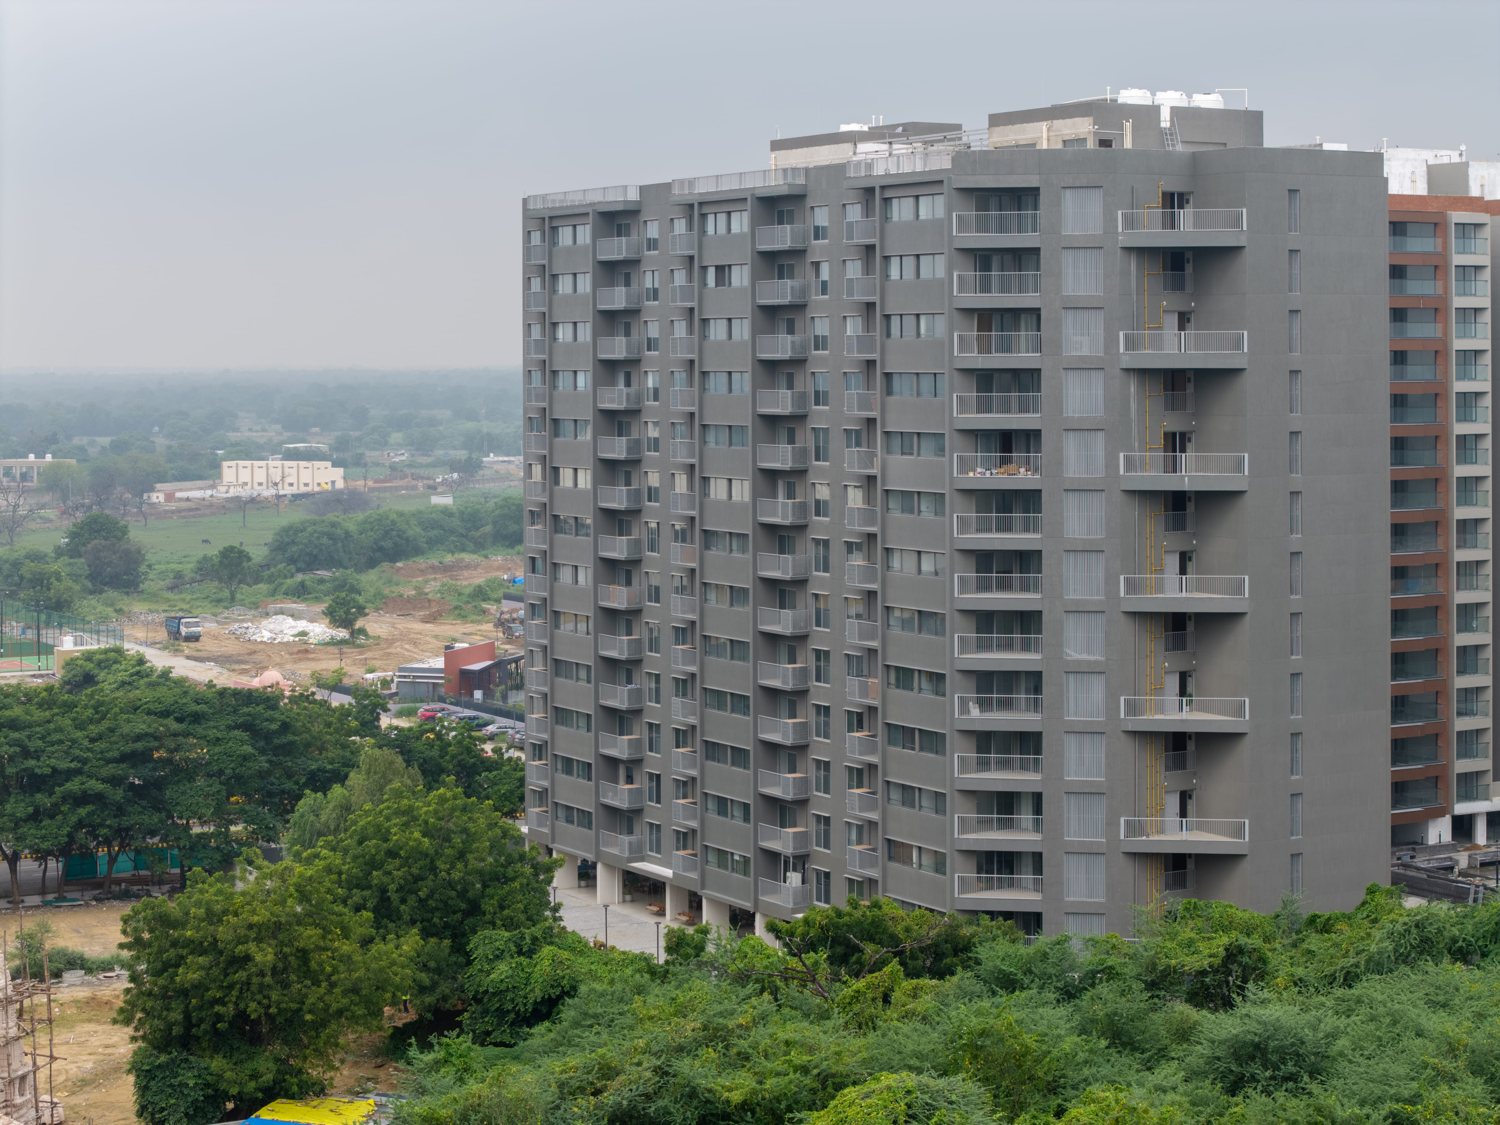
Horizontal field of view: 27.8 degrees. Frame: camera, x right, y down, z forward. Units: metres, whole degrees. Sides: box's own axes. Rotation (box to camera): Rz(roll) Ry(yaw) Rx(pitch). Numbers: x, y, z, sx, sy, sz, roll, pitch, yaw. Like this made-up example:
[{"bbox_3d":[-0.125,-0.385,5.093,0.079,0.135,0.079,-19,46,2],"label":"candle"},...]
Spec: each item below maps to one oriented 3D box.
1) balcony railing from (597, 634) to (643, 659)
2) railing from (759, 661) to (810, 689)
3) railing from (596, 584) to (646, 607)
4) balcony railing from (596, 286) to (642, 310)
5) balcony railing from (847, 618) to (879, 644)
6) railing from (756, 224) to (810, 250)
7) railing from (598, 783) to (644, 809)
[{"bbox_3d":[-7.656,4.912,180.593,1.121,1.111,3.501,-2,4,-30],"label":"balcony railing"},{"bbox_3d":[1.876,6.104,167.100,1.180,1.140,3.480,-2,3,-30],"label":"railing"},{"bbox_3d":[-7.783,2.009,183.225,1.200,1.150,3.570,-2,3,-30],"label":"railing"},{"bbox_3d":[-7.713,-15.640,179.372,1.121,1.111,3.501,-2,4,-30],"label":"balcony railing"},{"bbox_3d":[6.269,3.607,156.101,1.082,1.111,2.999,-2,4,-30],"label":"balcony railing"},{"bbox_3d":[1.767,-17.907,166.628,1.200,1.150,3.570,-2,3,-30],"label":"railing"},{"bbox_3d":[-7.731,14.002,183.800,1.180,1.140,3.480,-2,3,-30],"label":"railing"}]

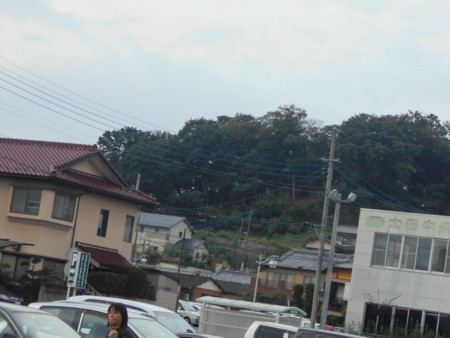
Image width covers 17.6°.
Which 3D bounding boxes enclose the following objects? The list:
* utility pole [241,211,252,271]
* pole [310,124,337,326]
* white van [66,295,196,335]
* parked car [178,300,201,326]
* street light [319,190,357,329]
[{"bbox_3d":[2.202,10.047,159.502,0.500,11.000,0.400,7,-5,0],"label":"utility pole"},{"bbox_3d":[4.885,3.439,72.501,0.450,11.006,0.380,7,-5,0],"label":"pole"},{"bbox_3d":[-1.699,3.727,32.378,4.500,1.520,1.720,4,-6,28],"label":"white van"},{"bbox_3d":[-2.677,9.295,94.462,4.200,1.500,1.690,3,-7,38],"label":"parked car"},{"bbox_3d":[4.406,4.329,59.692,1.200,6.805,0.500,7,-5,0],"label":"street light"}]

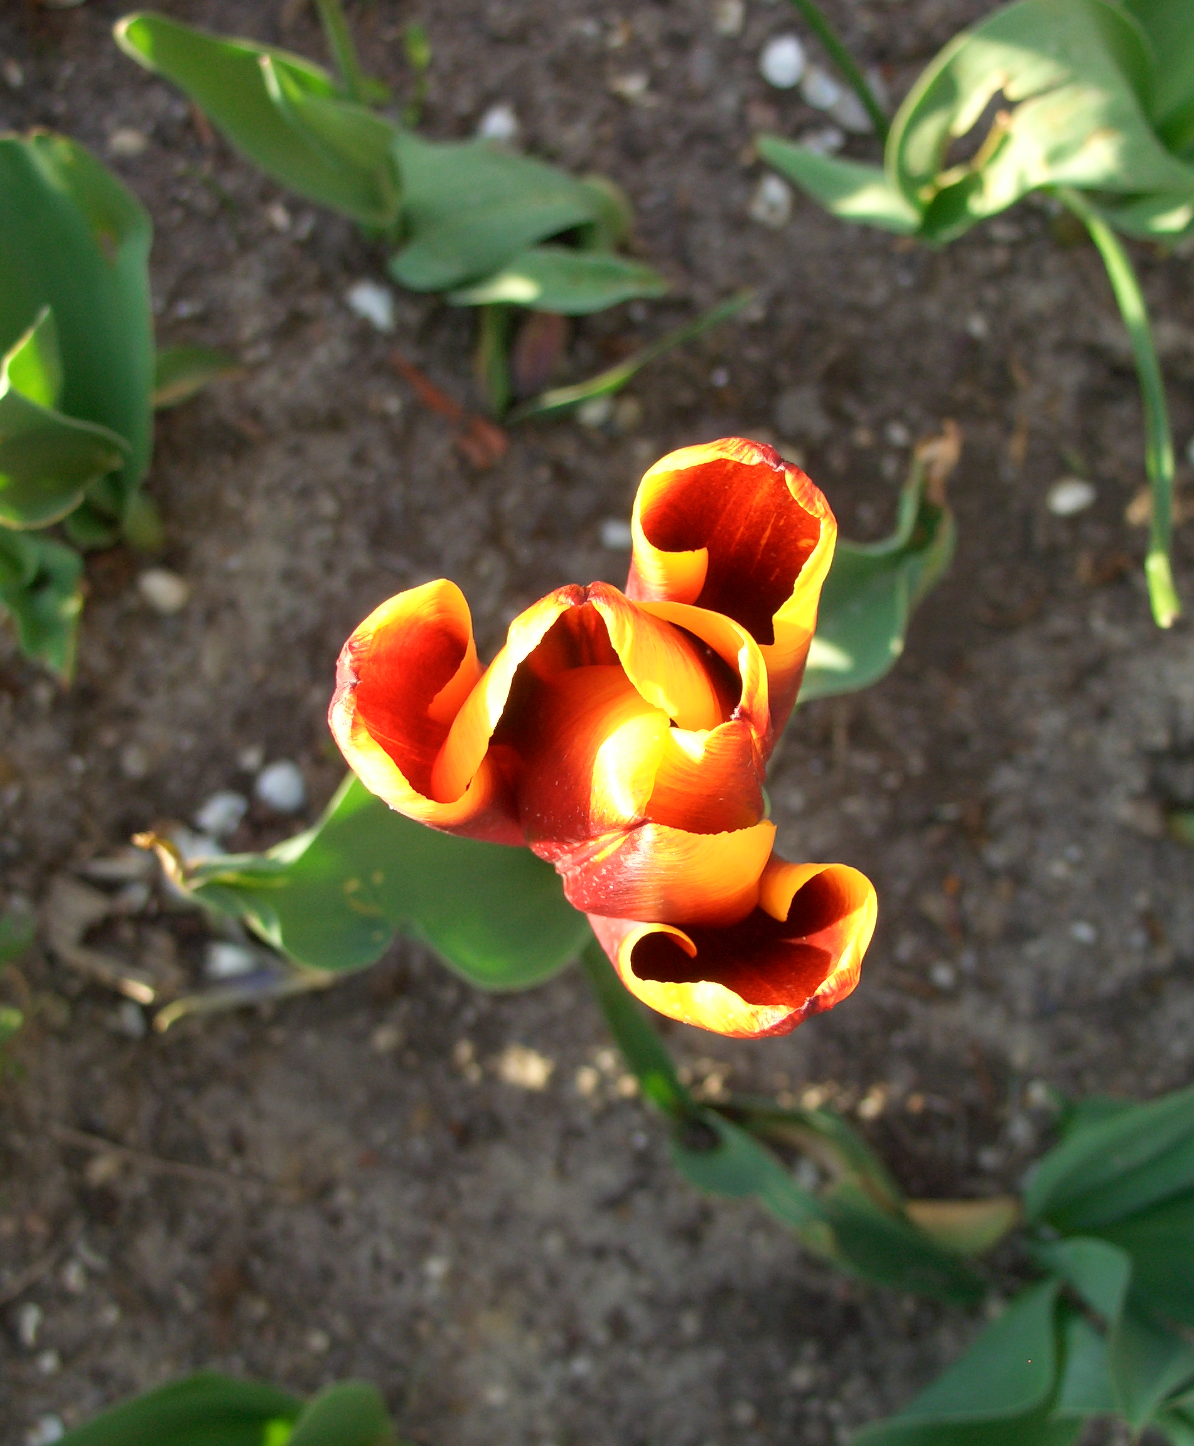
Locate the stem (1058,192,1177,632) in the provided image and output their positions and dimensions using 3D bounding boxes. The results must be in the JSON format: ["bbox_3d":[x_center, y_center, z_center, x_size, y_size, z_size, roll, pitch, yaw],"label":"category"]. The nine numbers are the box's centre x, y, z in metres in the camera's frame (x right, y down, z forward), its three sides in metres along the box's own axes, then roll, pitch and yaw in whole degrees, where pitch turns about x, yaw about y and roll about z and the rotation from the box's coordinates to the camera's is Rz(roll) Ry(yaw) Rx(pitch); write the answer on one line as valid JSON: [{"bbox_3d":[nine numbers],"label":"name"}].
[{"bbox_3d":[0.182,-0.111,0.640,0.022,0.020,0.162,-9,76,-2],"label":"stem"}]

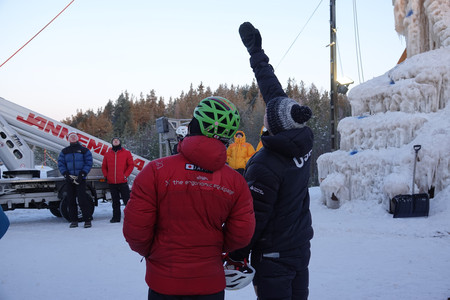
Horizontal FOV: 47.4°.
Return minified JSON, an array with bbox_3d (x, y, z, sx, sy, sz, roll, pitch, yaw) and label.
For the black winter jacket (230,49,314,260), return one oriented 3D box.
[{"bbox_3d":[0.300,0.000,3.150,0.520,1.270,0.560,-1,-1,45],"label":"black winter jacket"}]

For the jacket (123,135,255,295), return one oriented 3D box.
[{"bbox_3d":[-0.190,0.330,2.680,0.690,0.820,0.430,0,-1,10],"label":"jacket"}]

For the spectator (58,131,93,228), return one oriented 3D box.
[{"bbox_3d":[-2.770,0.565,9.500,0.640,1.760,0.420,0,-1,-6],"label":"spectator"}]

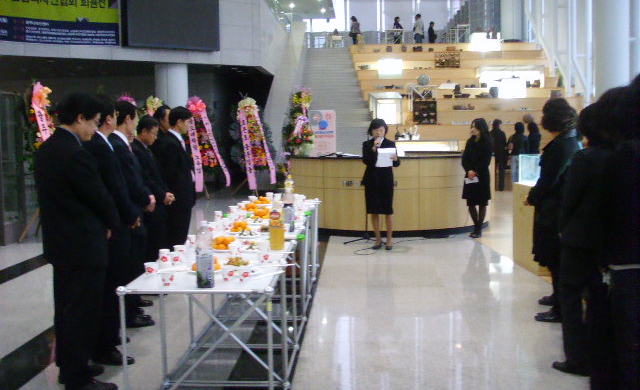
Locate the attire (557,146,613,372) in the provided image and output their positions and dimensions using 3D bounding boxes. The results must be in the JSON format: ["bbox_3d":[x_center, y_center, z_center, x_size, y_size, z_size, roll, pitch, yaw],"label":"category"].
[{"bbox_3d":[1.555,0.370,4.186,0.380,1.350,0.480,1,5,23],"label":"attire"}]

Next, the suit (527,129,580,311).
[{"bbox_3d":[1.858,0.224,5.680,0.430,1.440,0.500,0,6,14],"label":"suit"}]

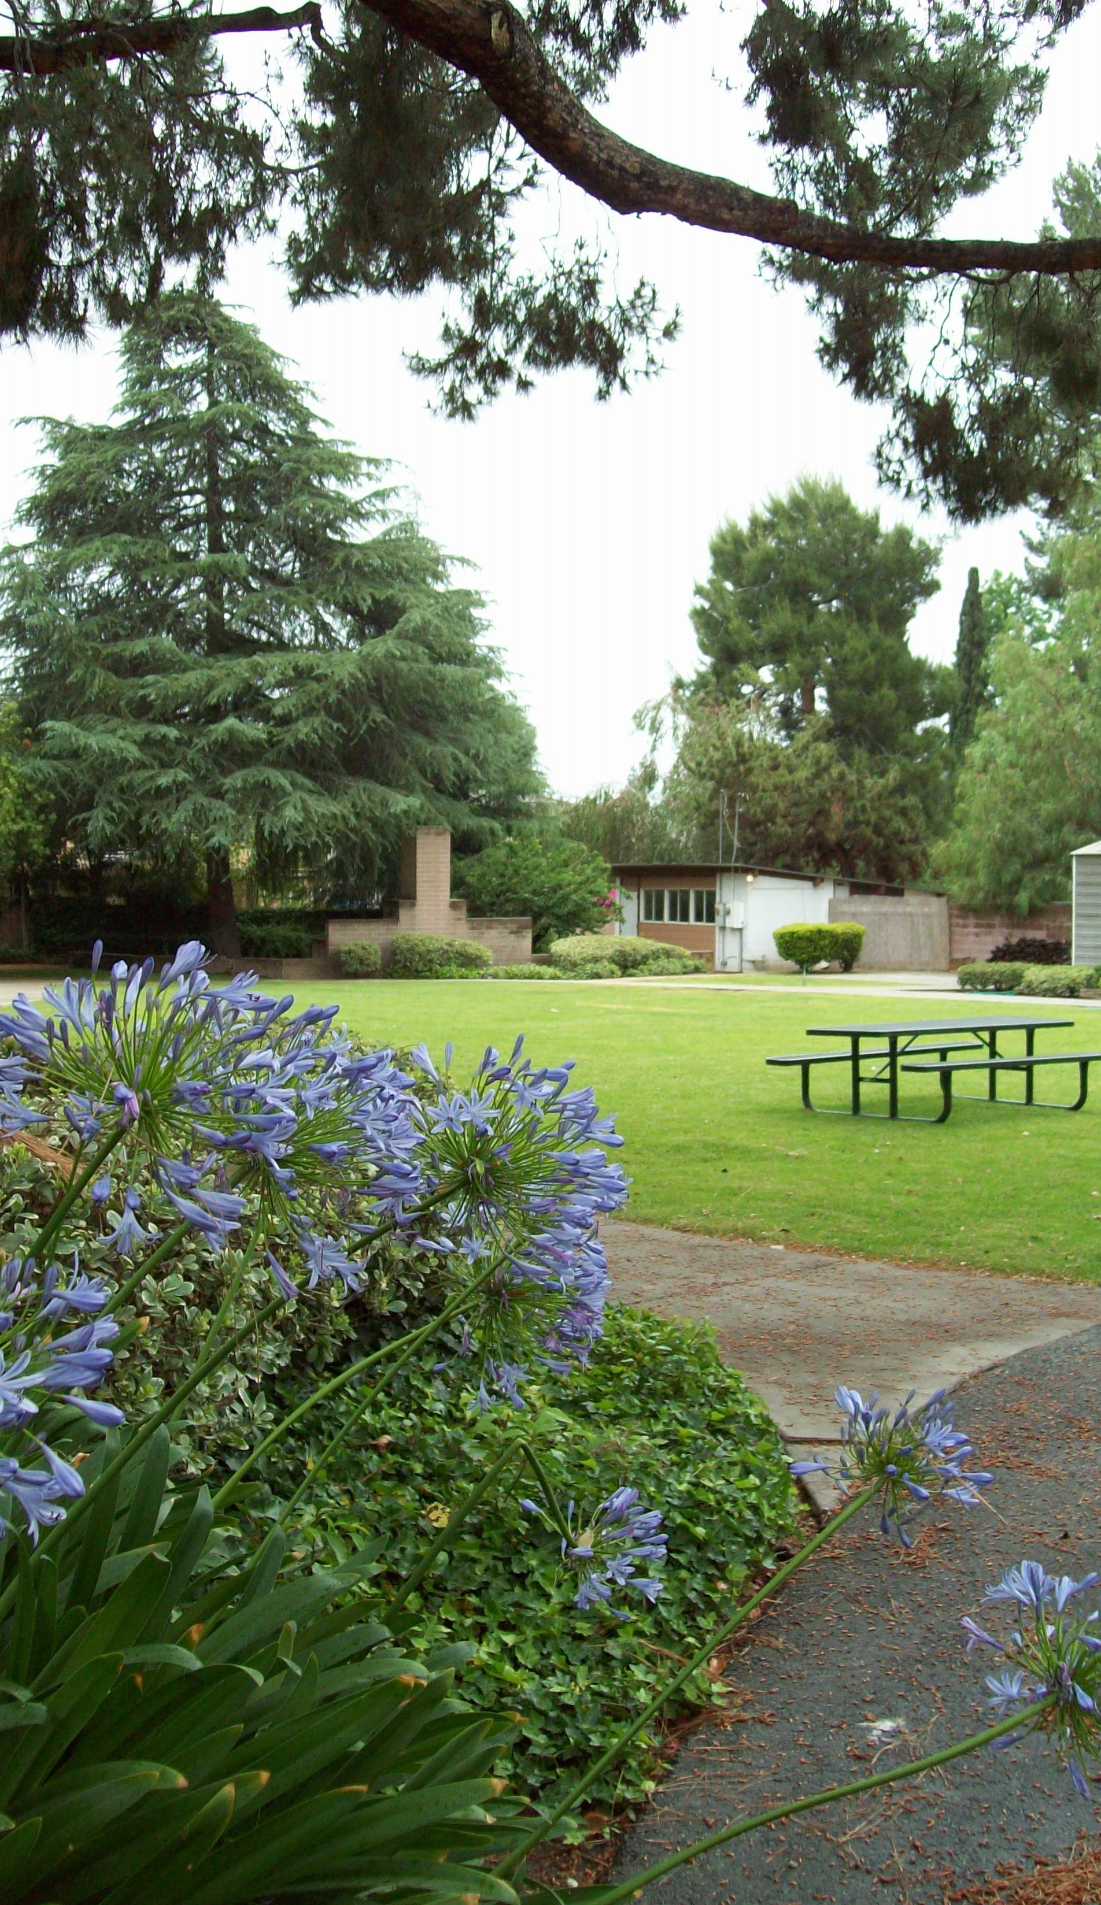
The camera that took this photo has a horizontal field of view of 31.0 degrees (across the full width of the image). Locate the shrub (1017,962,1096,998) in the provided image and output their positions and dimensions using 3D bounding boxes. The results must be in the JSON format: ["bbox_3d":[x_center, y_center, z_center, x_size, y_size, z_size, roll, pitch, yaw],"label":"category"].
[{"bbox_3d":[9.503,0.498,37.192,1.481,0.634,1.100,1,1,14],"label":"shrub"}]

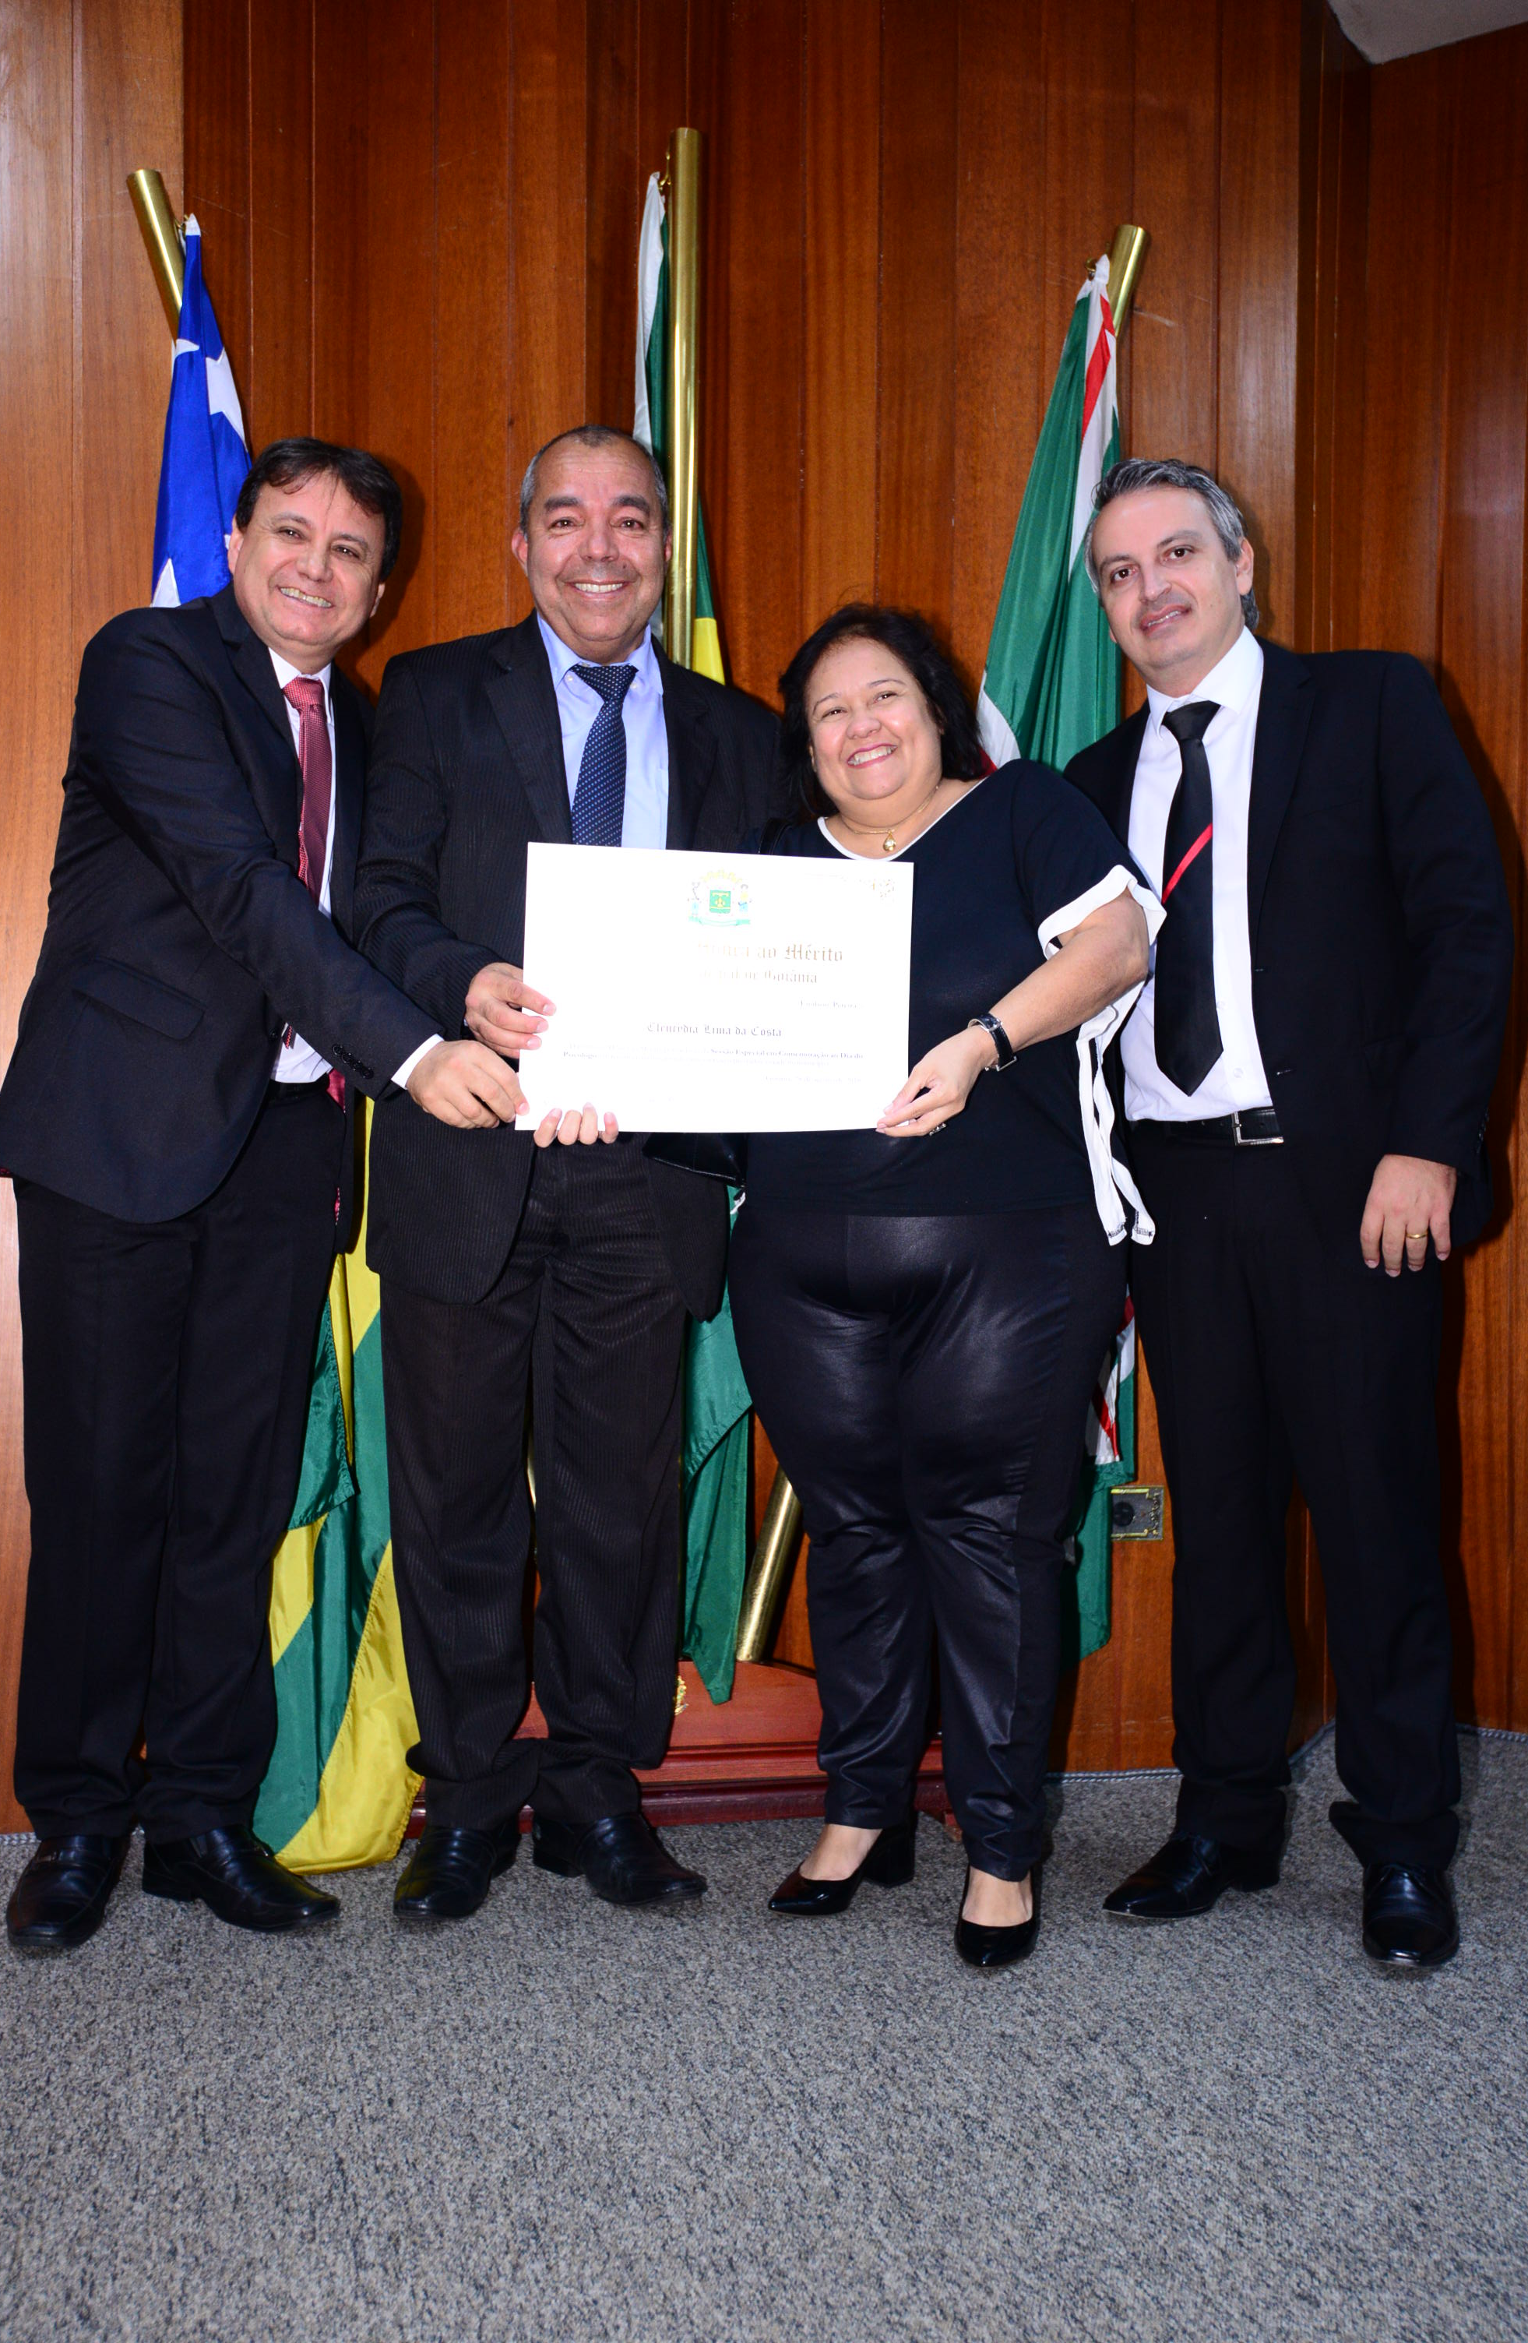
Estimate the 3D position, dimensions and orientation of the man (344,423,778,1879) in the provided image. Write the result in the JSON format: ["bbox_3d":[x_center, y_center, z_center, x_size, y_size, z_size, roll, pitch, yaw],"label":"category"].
[{"bbox_3d":[-0.216,-0.006,2.570,0.520,1.670,0.400,0,2,-8],"label":"man"}]

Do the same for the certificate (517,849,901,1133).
[{"bbox_3d":[-0.047,-0.191,2.425,0.420,0.297,0.015,1,3,-10],"label":"certificate"}]

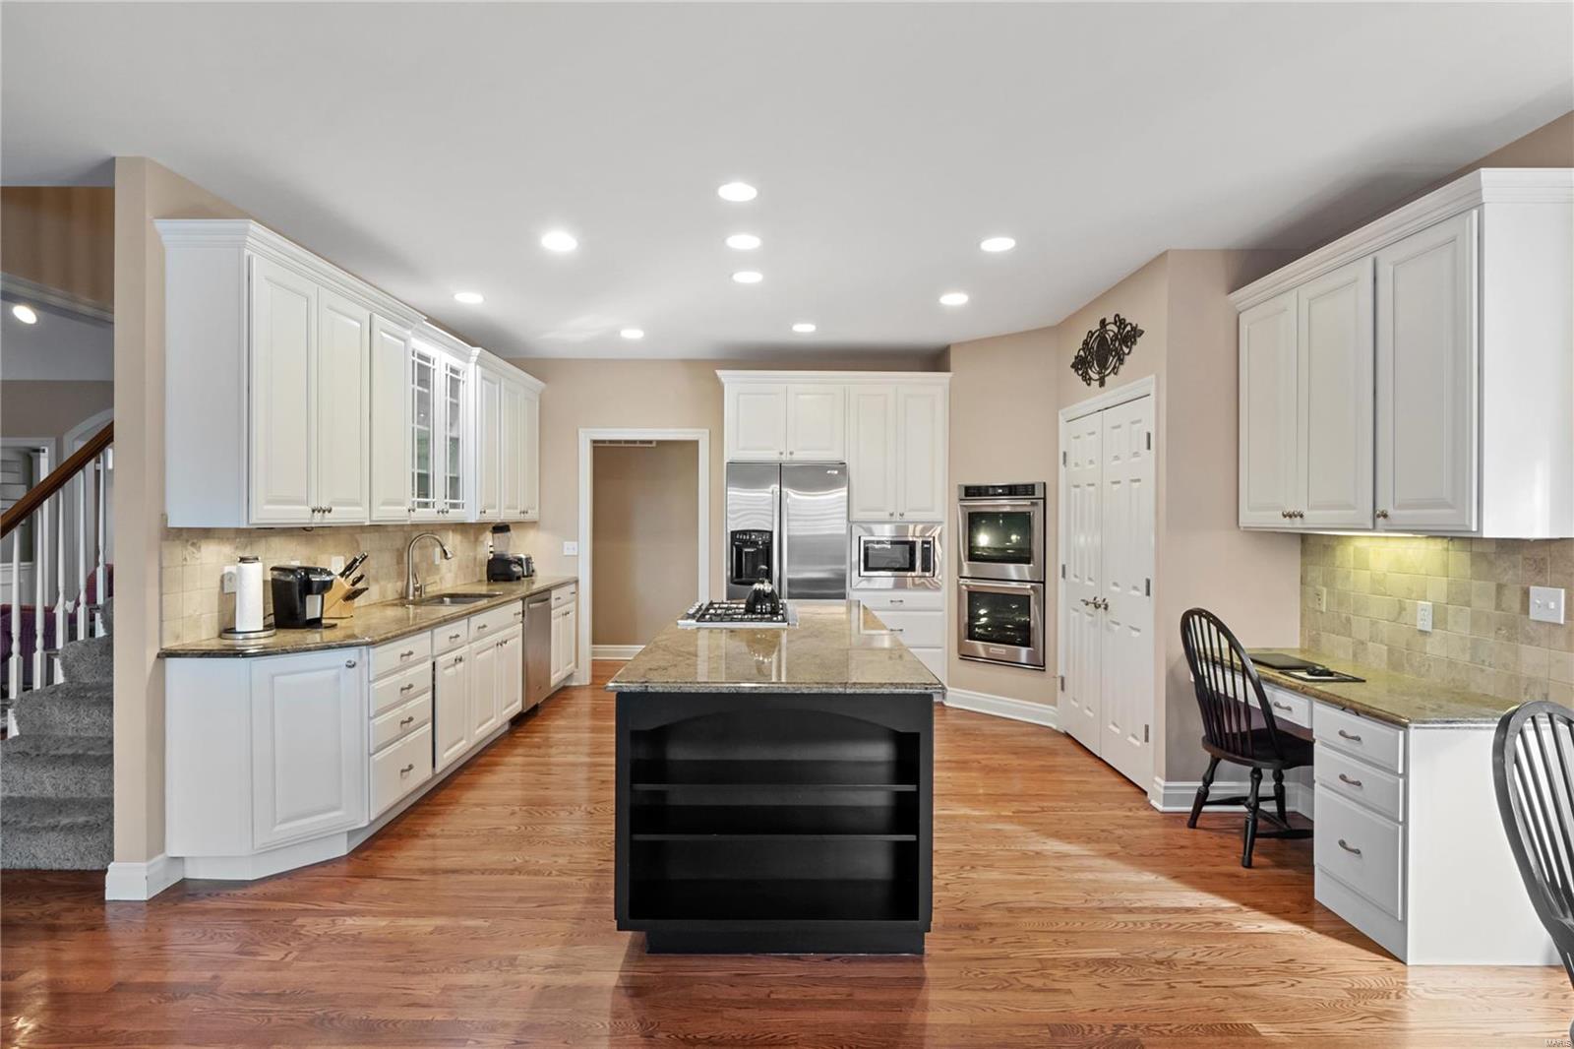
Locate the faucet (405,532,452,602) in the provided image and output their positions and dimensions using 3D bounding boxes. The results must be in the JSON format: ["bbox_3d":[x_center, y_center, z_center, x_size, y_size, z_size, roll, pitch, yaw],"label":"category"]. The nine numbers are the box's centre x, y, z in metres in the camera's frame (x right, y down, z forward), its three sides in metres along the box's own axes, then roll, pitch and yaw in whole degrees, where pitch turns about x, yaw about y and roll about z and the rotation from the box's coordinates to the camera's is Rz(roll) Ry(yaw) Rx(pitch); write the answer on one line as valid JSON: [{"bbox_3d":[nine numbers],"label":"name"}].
[{"bbox_3d":[-2.105,0.245,4.682,0.285,0.405,0.110,0,0,-1],"label":"faucet"}]

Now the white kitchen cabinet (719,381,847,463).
[{"bbox_3d":[-0.012,-0.785,6.266,0.960,0.625,0.640,0,0,-1],"label":"white kitchen cabinet"}]

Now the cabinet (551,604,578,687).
[{"bbox_3d":[-2.022,0.950,6.333,0.480,0.590,0.690,0,0,-1],"label":"cabinet"}]

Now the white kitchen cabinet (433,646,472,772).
[{"bbox_3d":[-1.997,0.961,4.173,0.480,0.565,0.480,0,0,-1],"label":"white kitchen cabinet"}]

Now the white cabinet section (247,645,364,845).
[{"bbox_3d":[-2.107,0.891,3.380,0.520,0.760,0.430,0,1,45],"label":"white cabinet section"}]

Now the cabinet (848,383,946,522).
[{"bbox_3d":[0.841,-0.537,6.277,0.750,1.050,0.500,0,0,-1],"label":"cabinet"}]

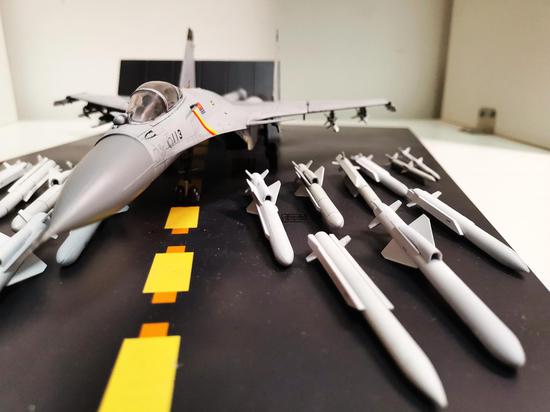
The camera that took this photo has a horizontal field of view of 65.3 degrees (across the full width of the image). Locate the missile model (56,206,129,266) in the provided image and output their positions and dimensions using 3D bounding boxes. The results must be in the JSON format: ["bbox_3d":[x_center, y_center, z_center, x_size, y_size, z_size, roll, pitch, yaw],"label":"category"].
[{"bbox_3d":[-0.066,0.001,0.169,0.014,0.013,0.082,-1,20,-3],"label":"missile model"}]

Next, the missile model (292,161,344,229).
[{"bbox_3d":[0.020,-0.009,0.197,0.014,0.013,0.083,-2,22,-6],"label":"missile model"}]

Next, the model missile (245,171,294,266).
[{"bbox_3d":[-0.002,0.001,0.170,0.014,0.013,0.086,-3,22,-8],"label":"model missile"}]

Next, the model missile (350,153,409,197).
[{"bbox_3d":[0.055,-0.018,0.228,0.013,0.011,0.068,-3,22,-9],"label":"model missile"}]

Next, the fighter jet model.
[{"bbox_3d":[-0.035,-0.054,0.223,0.206,0.083,0.304,1,19,3],"label":"fighter jet model"}]

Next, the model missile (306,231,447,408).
[{"bbox_3d":[0.023,0.023,0.108,0.013,0.011,0.069,-4,22,-12],"label":"model missile"}]

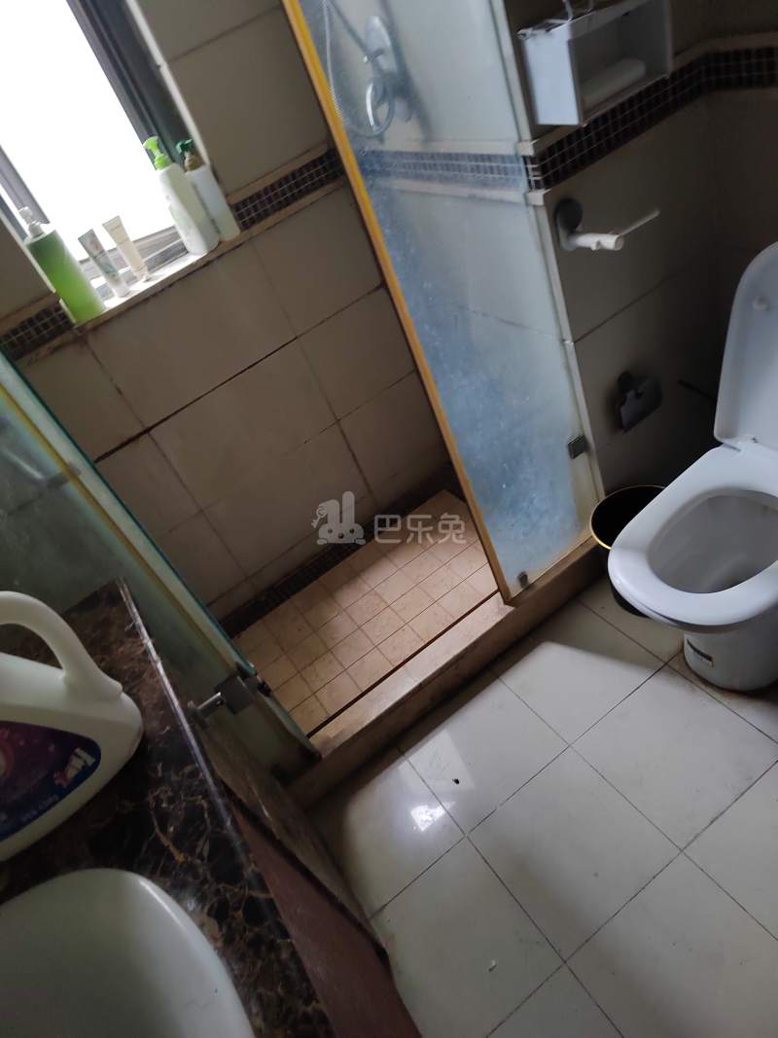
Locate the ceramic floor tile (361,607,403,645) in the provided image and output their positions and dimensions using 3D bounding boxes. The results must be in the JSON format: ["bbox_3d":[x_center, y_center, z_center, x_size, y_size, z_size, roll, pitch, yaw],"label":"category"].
[{"bbox_3d":[-0.014,0.291,1.856,0.098,0.010,0.097,-35,39,-13],"label":"ceramic floor tile"}]

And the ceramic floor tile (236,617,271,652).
[{"bbox_3d":[-0.392,0.347,2.001,0.100,0.010,0.082,-35,39,-13],"label":"ceramic floor tile"}]

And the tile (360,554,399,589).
[{"bbox_3d":[-0.028,0.161,2.024,0.100,0.010,0.094,-35,39,-13],"label":"tile"}]

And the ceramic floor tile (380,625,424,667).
[{"bbox_3d":[0.034,0.363,1.973,0.108,0.010,0.103,-35,38,-13],"label":"ceramic floor tile"}]

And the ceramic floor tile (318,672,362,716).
[{"bbox_3d":[-0.128,0.442,1.747,0.100,0.010,0.094,-35,39,-13],"label":"ceramic floor tile"}]

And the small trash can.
[{"bbox_3d":[0.624,0.089,1.683,0.228,0.257,0.228,-15,39,13],"label":"small trash can"}]

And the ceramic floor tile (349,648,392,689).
[{"bbox_3d":[-0.053,0.425,1.948,0.108,0.010,0.103,-35,38,-13],"label":"ceramic floor tile"}]

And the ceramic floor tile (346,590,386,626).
[{"bbox_3d":[-0.061,0.255,1.932,0.100,0.010,0.094,-35,39,-13],"label":"ceramic floor tile"}]

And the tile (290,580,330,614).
[{"bbox_3d":[-0.231,0.233,2.041,0.098,0.010,0.092,-35,39,-13],"label":"tile"}]

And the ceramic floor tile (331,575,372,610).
[{"bbox_3d":[-0.121,0.237,2.213,0.108,0.010,0.103,-35,38,-13],"label":"ceramic floor tile"}]

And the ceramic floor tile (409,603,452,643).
[{"bbox_3d":[0.122,0.301,1.998,0.108,0.010,0.103,-35,38,-13],"label":"ceramic floor tile"}]

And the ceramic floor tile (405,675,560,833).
[{"bbox_3d":[0.211,0.531,1.617,0.300,0.010,0.297,-35,39,-13],"label":"ceramic floor tile"}]

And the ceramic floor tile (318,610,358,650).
[{"bbox_3d":[-0.157,0.341,2.108,0.108,0.010,0.103,-35,38,-13],"label":"ceramic floor tile"}]

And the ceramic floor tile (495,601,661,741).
[{"bbox_3d":[0.451,0.364,1.685,0.300,0.010,0.297,-35,39,-13],"label":"ceramic floor tile"}]

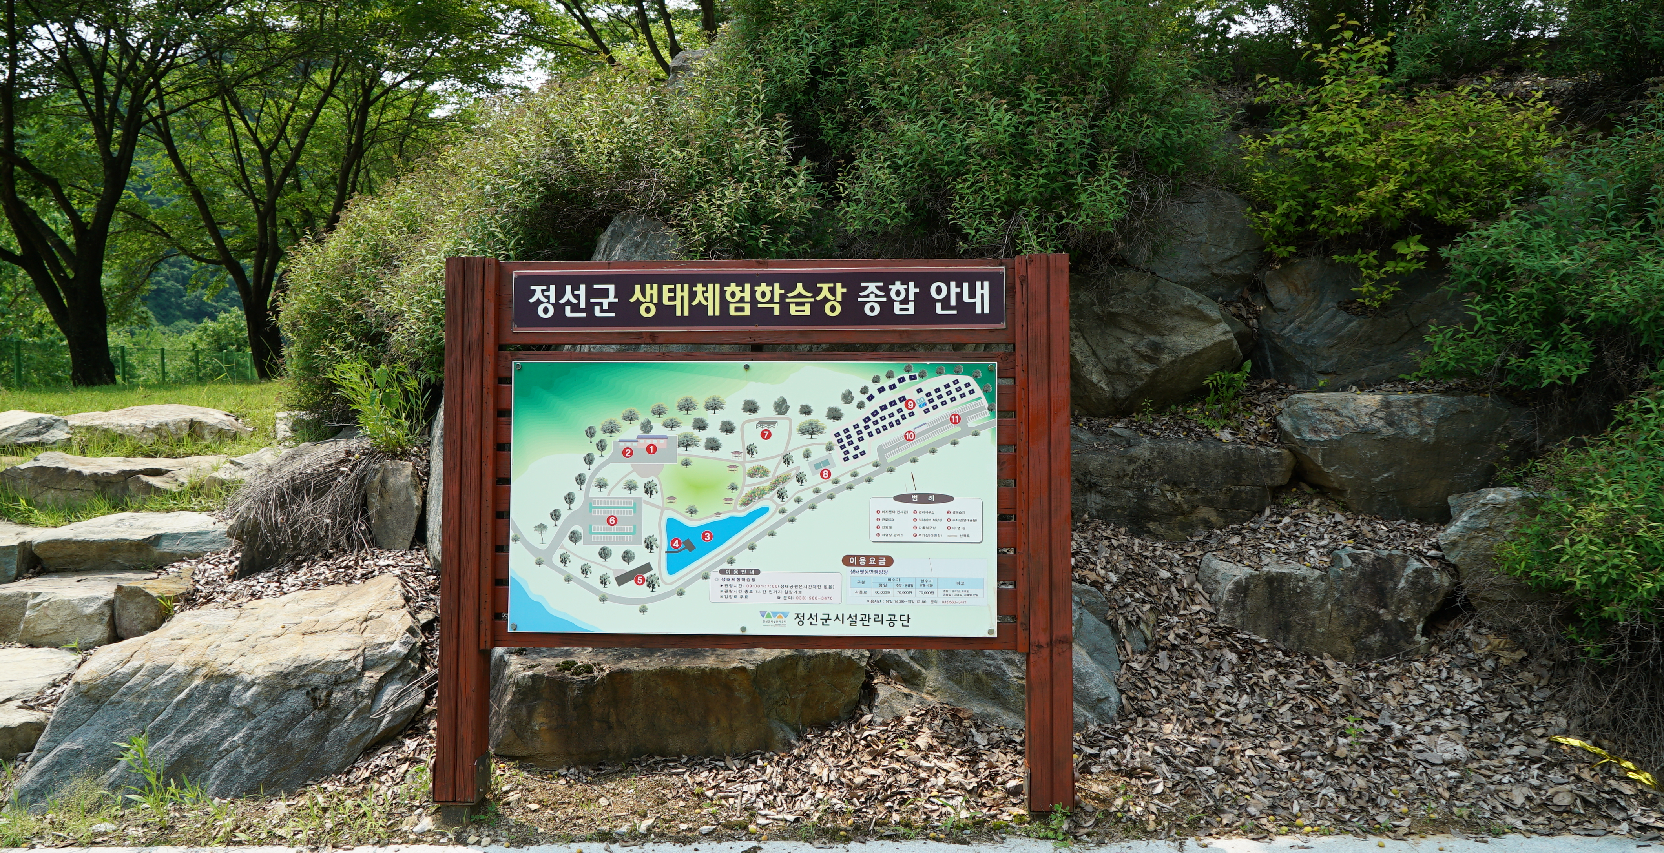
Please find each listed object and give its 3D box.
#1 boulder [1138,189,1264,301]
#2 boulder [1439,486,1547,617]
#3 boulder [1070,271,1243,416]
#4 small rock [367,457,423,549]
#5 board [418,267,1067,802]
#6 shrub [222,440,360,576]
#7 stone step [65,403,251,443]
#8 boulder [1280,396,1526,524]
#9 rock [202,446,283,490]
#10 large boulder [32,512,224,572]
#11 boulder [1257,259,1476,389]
[{"bbox_3d":[2.002,-0.992,6.600,0.720,0.600,0.550,0,2,9],"label":"boulder"},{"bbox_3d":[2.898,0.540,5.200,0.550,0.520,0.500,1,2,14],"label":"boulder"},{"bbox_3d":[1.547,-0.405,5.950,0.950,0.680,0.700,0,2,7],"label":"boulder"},{"bbox_3d":[-2.074,0.370,5.700,0.260,0.410,0.260,0,2,-11],"label":"small rock"},{"bbox_3d":[-0.266,0.351,4.170,2.157,1.873,0.160,0,-3,2],"label":"board"},{"bbox_3d":[-2.638,0.396,5.900,0.640,0.640,0.580,-1,2,-14],"label":"shrub"},{"bbox_3d":[-4.448,-0.017,7.950,1.100,0.230,0.600,0,2,-11],"label":"stone step"},{"bbox_3d":[2.661,0.139,5.600,1.080,0.570,0.620,0,2,9],"label":"boulder"},{"bbox_3d":[-3.458,0.246,7.100,0.480,0.250,0.450,0,2,-11],"label":"rock"},{"bbox_3d":[-3.623,0.590,6.200,0.950,0.250,0.580,0,2,-11],"label":"large boulder"},{"bbox_3d":[2.774,-0.534,6.250,1.080,0.670,0.620,0,2,9],"label":"boulder"}]

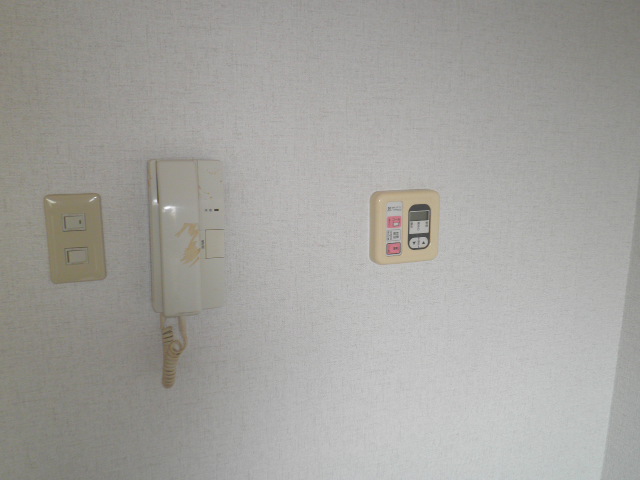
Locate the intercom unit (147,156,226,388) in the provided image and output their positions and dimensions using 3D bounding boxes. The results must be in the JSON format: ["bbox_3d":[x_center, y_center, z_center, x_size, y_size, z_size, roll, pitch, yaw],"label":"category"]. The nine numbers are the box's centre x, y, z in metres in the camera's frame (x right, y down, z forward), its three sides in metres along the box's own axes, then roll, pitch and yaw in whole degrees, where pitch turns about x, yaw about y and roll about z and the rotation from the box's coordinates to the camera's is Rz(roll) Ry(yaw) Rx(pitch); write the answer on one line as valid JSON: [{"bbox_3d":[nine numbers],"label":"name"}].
[{"bbox_3d":[-0.185,0.054,0.684,0.101,0.330,0.055,-2,10,-19],"label":"intercom unit"}]

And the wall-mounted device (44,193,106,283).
[{"bbox_3d":[-0.330,0.000,0.649,0.070,0.120,0.011,-2,10,-19],"label":"wall-mounted device"}]

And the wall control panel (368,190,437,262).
[{"bbox_3d":[0.143,-0.021,0.802,0.121,0.121,0.022,-2,10,-19],"label":"wall control panel"}]

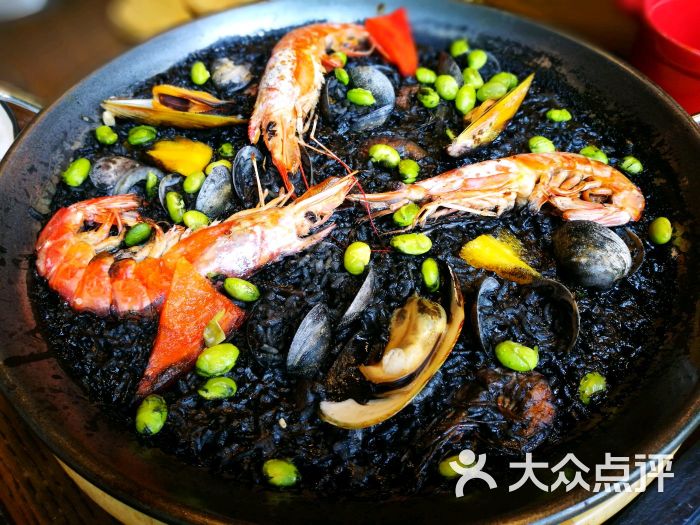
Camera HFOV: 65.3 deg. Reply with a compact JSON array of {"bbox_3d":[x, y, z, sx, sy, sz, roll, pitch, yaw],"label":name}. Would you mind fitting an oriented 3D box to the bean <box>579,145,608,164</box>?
[{"bbox_3d":[0.124,-0.055,0.280,0.010,0.009,0.016,-27,56,-19],"label":"bean"}]

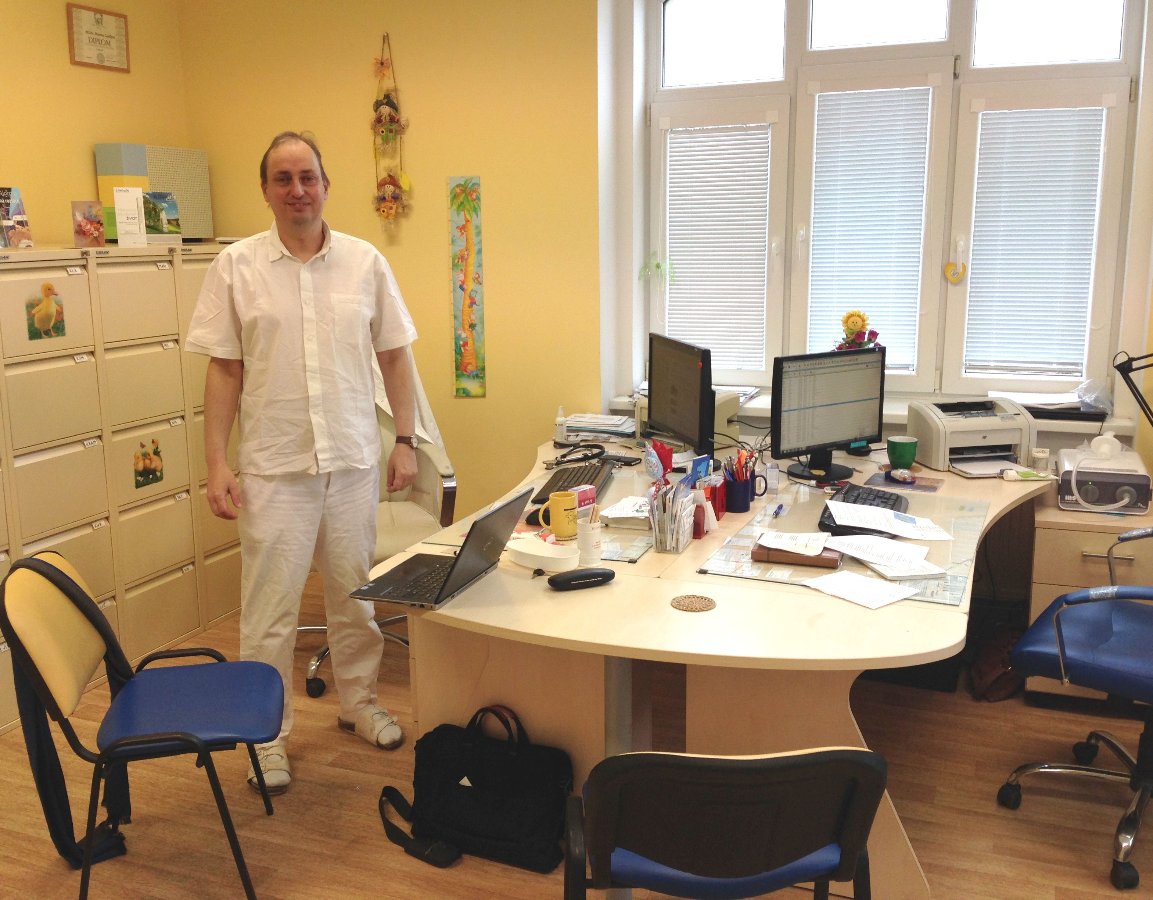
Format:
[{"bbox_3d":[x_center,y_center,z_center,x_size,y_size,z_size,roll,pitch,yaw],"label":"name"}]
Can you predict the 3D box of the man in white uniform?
[{"bbox_3d":[-0.783,0.025,3.331,0.650,1.820,0.420,-3,11,-14],"label":"man in white uniform"}]

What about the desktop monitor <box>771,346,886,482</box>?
[{"bbox_3d":[0.824,-0.122,3.812,0.507,0.412,0.210,-8,13,-33],"label":"desktop monitor"}]

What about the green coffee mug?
[{"bbox_3d":[1.129,0.006,3.943,0.105,0.105,0.110,-1,11,0],"label":"green coffee mug"}]

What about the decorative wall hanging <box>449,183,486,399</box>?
[{"bbox_3d":[-0.466,-0.683,4.854,0.148,0.925,0.010,3,12,20],"label":"decorative wall hanging"}]

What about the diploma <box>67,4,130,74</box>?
[{"bbox_3d":[-1.954,-1.691,4.711,0.020,0.233,0.335,3,12,20],"label":"diploma"}]

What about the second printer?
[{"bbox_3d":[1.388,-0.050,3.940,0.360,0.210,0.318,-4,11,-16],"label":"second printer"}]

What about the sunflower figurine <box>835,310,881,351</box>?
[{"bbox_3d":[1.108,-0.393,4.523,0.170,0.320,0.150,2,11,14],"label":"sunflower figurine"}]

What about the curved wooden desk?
[{"bbox_3d":[0.448,0.546,3.413,1.840,0.741,2.260,3,12,20],"label":"curved wooden desk"}]

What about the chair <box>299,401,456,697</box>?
[{"bbox_3d":[-0.800,0.195,4.147,0.660,1.180,0.680,-3,11,-14],"label":"chair"}]

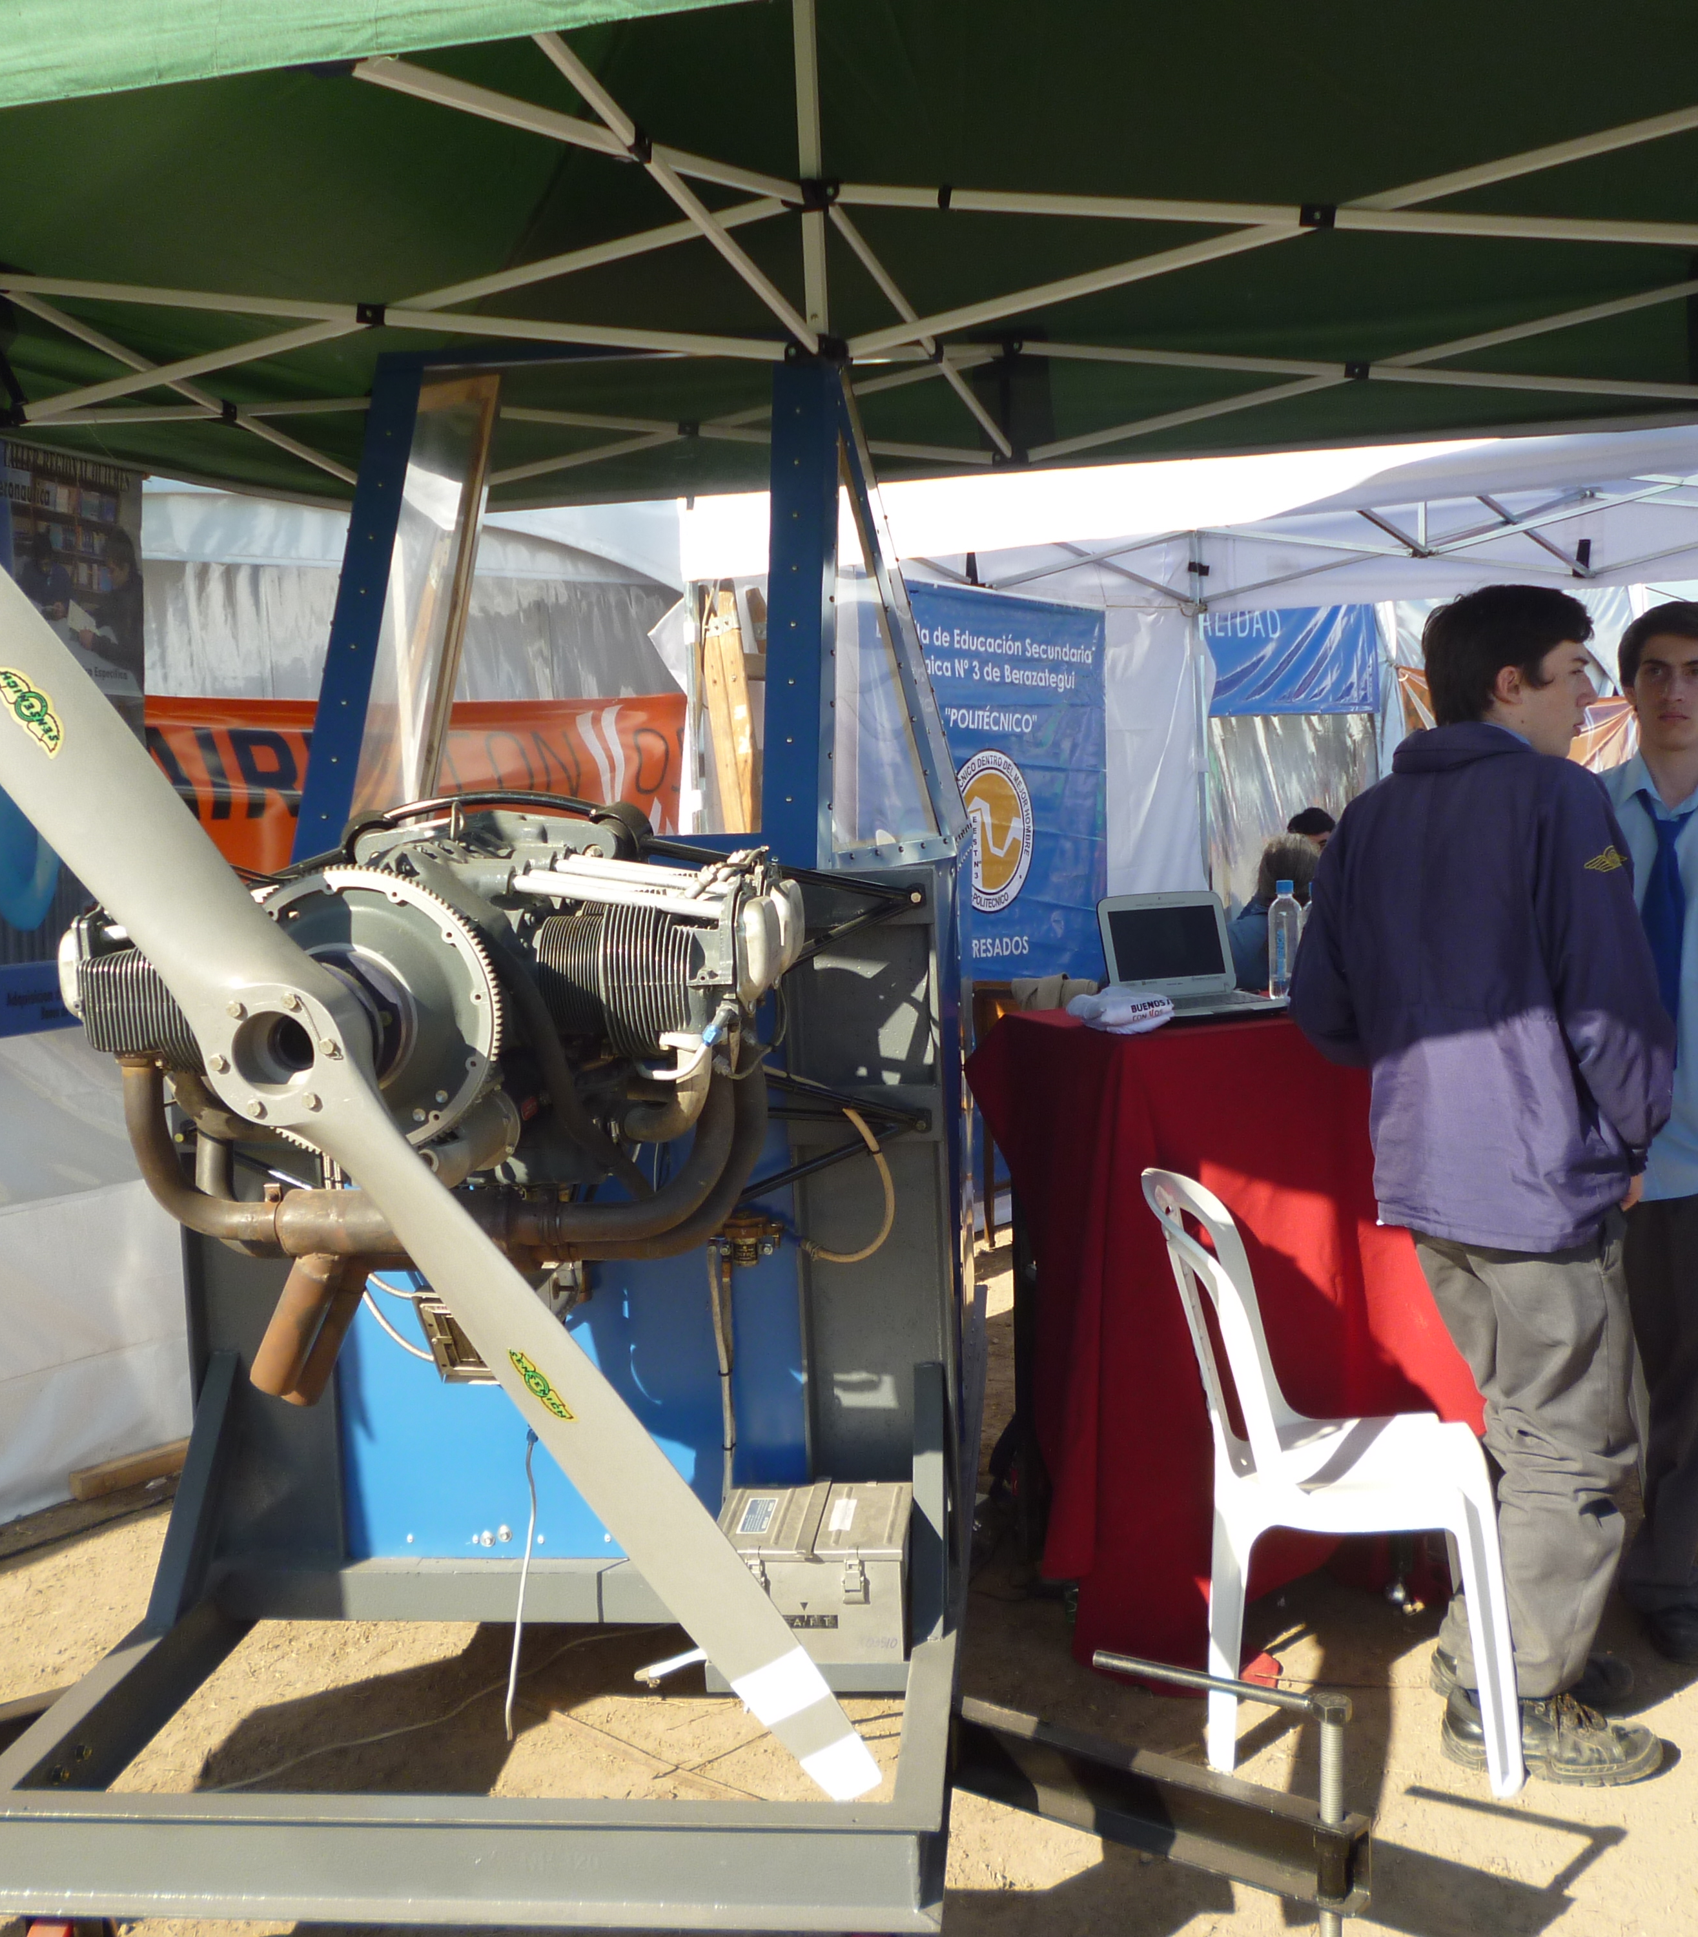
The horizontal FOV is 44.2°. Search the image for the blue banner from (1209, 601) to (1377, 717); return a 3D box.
[{"bbox_3d":[1.688,-1.186,8.000,0.700,0.440,0.030,-1,5,5],"label":"blue banner"}]

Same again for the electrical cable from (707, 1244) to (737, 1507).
[{"bbox_3d":[-0.184,0.585,3.020,0.043,0.365,0.040,-1,5,5],"label":"electrical cable"}]

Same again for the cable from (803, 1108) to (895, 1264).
[{"bbox_3d":[-0.001,0.306,2.950,0.130,0.215,0.080,-1,5,5],"label":"cable"}]

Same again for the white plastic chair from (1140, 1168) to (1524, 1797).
[{"bbox_3d":[0.725,0.736,3.202,0.530,0.870,0.450,-1,5,9],"label":"white plastic chair"}]

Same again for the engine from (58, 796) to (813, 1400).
[{"bbox_3d":[-0.473,0.118,2.632,0.830,0.670,0.700,-1,5,5],"label":"engine"}]

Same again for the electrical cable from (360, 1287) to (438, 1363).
[{"bbox_3d":[-0.571,0.452,2.650,0.100,0.100,0.060,-1,5,5],"label":"electrical cable"}]

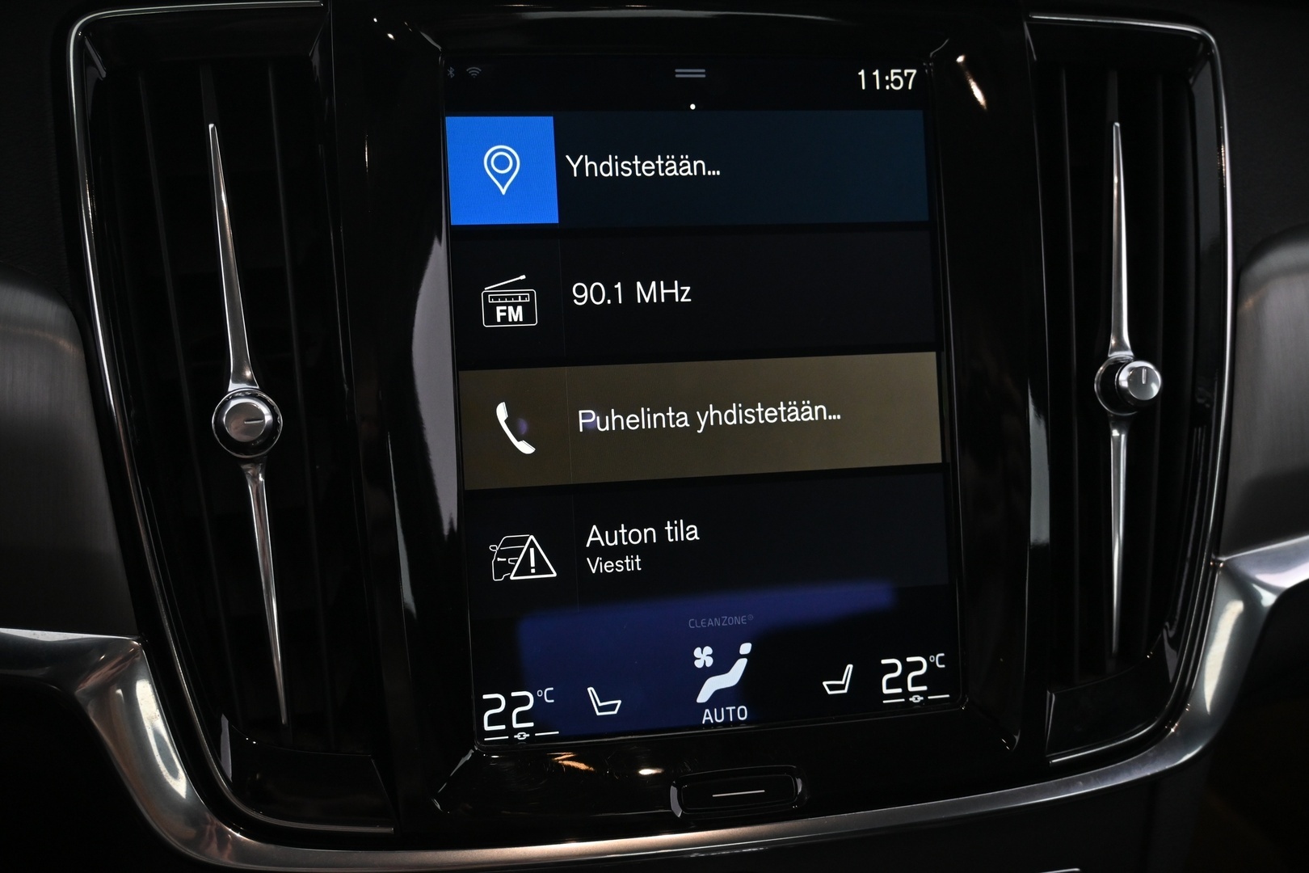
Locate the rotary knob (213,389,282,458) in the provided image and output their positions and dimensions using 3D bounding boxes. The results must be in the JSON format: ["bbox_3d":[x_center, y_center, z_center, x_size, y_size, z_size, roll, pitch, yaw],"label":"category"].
[{"bbox_3d":[-0.100,-0.003,0.320,0.017,0.017,0.013,-3,0,-14],"label":"rotary knob"}]

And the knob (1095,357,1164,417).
[{"bbox_3d":[0.132,-0.014,0.362,0.017,0.017,0.013,-3,0,-6],"label":"knob"}]

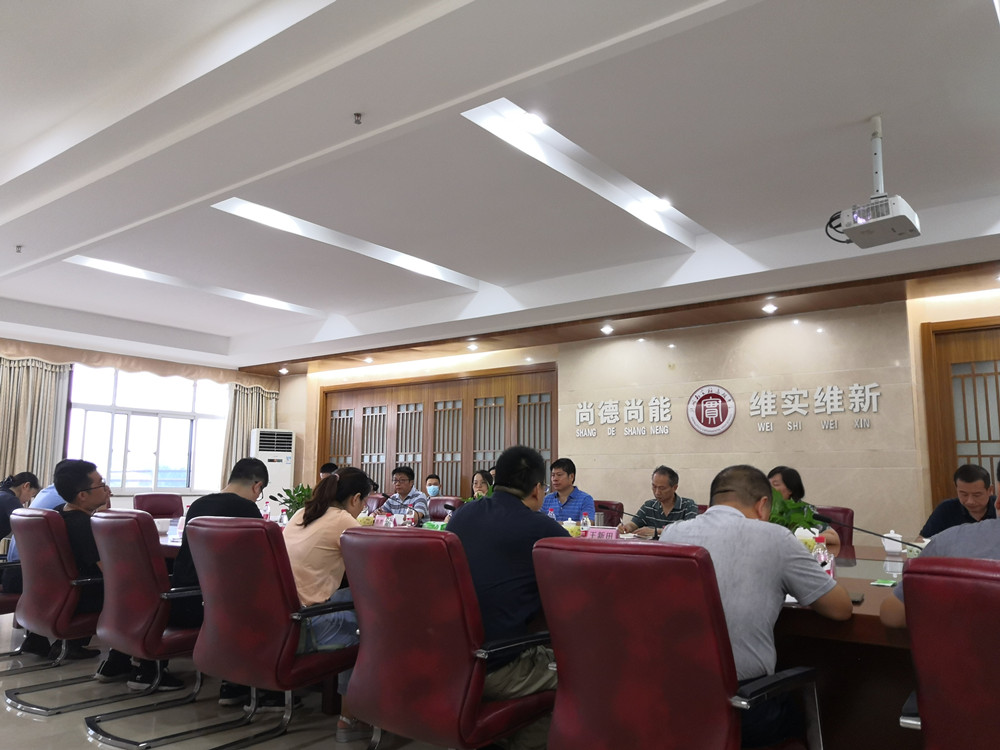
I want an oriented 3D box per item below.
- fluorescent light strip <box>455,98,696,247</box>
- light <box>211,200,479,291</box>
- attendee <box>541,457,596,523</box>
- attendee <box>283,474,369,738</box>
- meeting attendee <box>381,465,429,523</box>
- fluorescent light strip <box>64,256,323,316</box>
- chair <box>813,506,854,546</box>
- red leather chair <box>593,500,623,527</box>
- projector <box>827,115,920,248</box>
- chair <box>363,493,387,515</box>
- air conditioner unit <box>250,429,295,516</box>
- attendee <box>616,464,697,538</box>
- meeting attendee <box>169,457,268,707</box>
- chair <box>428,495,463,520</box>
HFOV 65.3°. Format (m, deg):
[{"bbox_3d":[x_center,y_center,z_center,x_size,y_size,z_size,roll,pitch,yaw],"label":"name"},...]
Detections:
[{"bbox_3d":[0.721,-1.071,4.433,0.252,0.100,2.568,-6,-10,37],"label":"fluorescent light strip"},{"bbox_3d":[-0.856,-0.915,5.629,0.252,0.100,2.568,-6,-10,37],"label":"light"},{"bbox_3d":[0.496,1.312,6.127,0.520,1.310,0.720,-6,-10,37],"label":"attendee"},{"bbox_3d":[-0.683,0.976,3.302,0.500,1.160,0.750,-6,-10,37],"label":"attendee"},{"bbox_3d":[-0.845,1.399,6.636,0.560,1.270,0.820,-6,-10,37],"label":"meeting attendee"},{"bbox_3d":[-2.400,-0.765,6.789,0.252,0.100,2.568,-6,-10,37],"label":"fluorescent light strip"},{"bbox_3d":[2.061,1.392,5.274,0.600,0.960,0.680,-6,-10,37],"label":"chair"},{"bbox_3d":[0.677,1.526,6.337,0.600,0.960,0.680,-6,-10,37],"label":"red leather chair"},{"bbox_3d":[1.997,-1.061,4.118,0.340,0.660,0.280,-7,-11,44],"label":"projector"},{"bbox_3d":[-1.355,1.722,7.898,0.600,0.960,0.680,-6,-10,37],"label":"chair"},{"bbox_3d":[-3.086,1.622,10.515,0.510,1.850,0.360,5,-9,-29],"label":"air conditioner unit"},{"bbox_3d":[1.128,1.257,5.475,0.580,1.250,0.800,-6,-10,37],"label":"attendee"},{"bbox_3d":[-1.351,1.039,3.975,0.550,1.250,0.800,-6,-10,37],"label":"meeting attendee"},{"bbox_3d":[-0.643,1.653,7.351,0.600,0.960,0.680,-6,-10,37],"label":"chair"}]

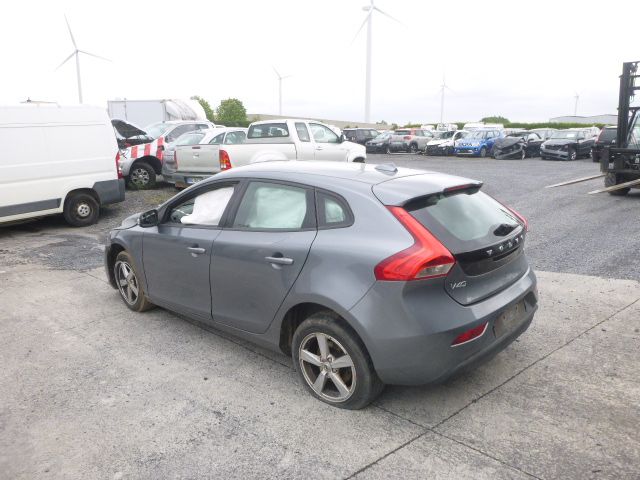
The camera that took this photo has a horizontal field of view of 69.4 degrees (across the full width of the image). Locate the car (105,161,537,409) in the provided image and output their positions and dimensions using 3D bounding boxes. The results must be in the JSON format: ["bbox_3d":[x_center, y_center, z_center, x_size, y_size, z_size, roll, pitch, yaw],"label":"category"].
[{"bbox_3d":[-0.399,0.026,4.375,4.350,1.440,1.810,12,18,39],"label":"car"}]

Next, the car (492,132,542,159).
[{"bbox_3d":[11.533,-5.424,26.549,4.300,1.420,1.780,-12,19,-41],"label":"car"}]

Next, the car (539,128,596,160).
[{"bbox_3d":[13.815,-5.295,25.798,4.500,1.500,1.810,-13,19,-43],"label":"car"}]

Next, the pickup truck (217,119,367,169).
[{"bbox_3d":[-0.849,-1.911,11.043,1.800,1.820,5.150,12,18,39],"label":"pickup truck"}]

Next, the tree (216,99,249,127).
[{"bbox_3d":[-10.654,-14.746,56.109,4.200,5.200,4.200,0,14,0],"label":"tree"}]

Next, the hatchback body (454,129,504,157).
[{"bbox_3d":[9.314,-5.673,27.052,1.770,1.520,4.100,11,18,38],"label":"hatchback body"}]

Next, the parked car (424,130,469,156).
[{"bbox_3d":[8.063,-5.880,28.258,1.740,1.470,4.150,11,18,37],"label":"parked car"}]

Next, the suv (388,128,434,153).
[{"bbox_3d":[6.868,-7.066,32.717,4.160,1.620,1.770,-11,18,-39],"label":"suv"}]

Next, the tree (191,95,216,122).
[{"bbox_3d":[-14.546,-14.758,56.097,3.900,5.300,3.900,0,14,0],"label":"tree"}]

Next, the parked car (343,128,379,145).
[{"bbox_3d":[3.126,-6.933,31.858,1.780,1.560,4.300,12,18,40],"label":"parked car"}]

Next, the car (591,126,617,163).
[{"bbox_3d":[15.100,-4.764,22.949,1.820,1.670,4.500,12,19,41],"label":"car"}]

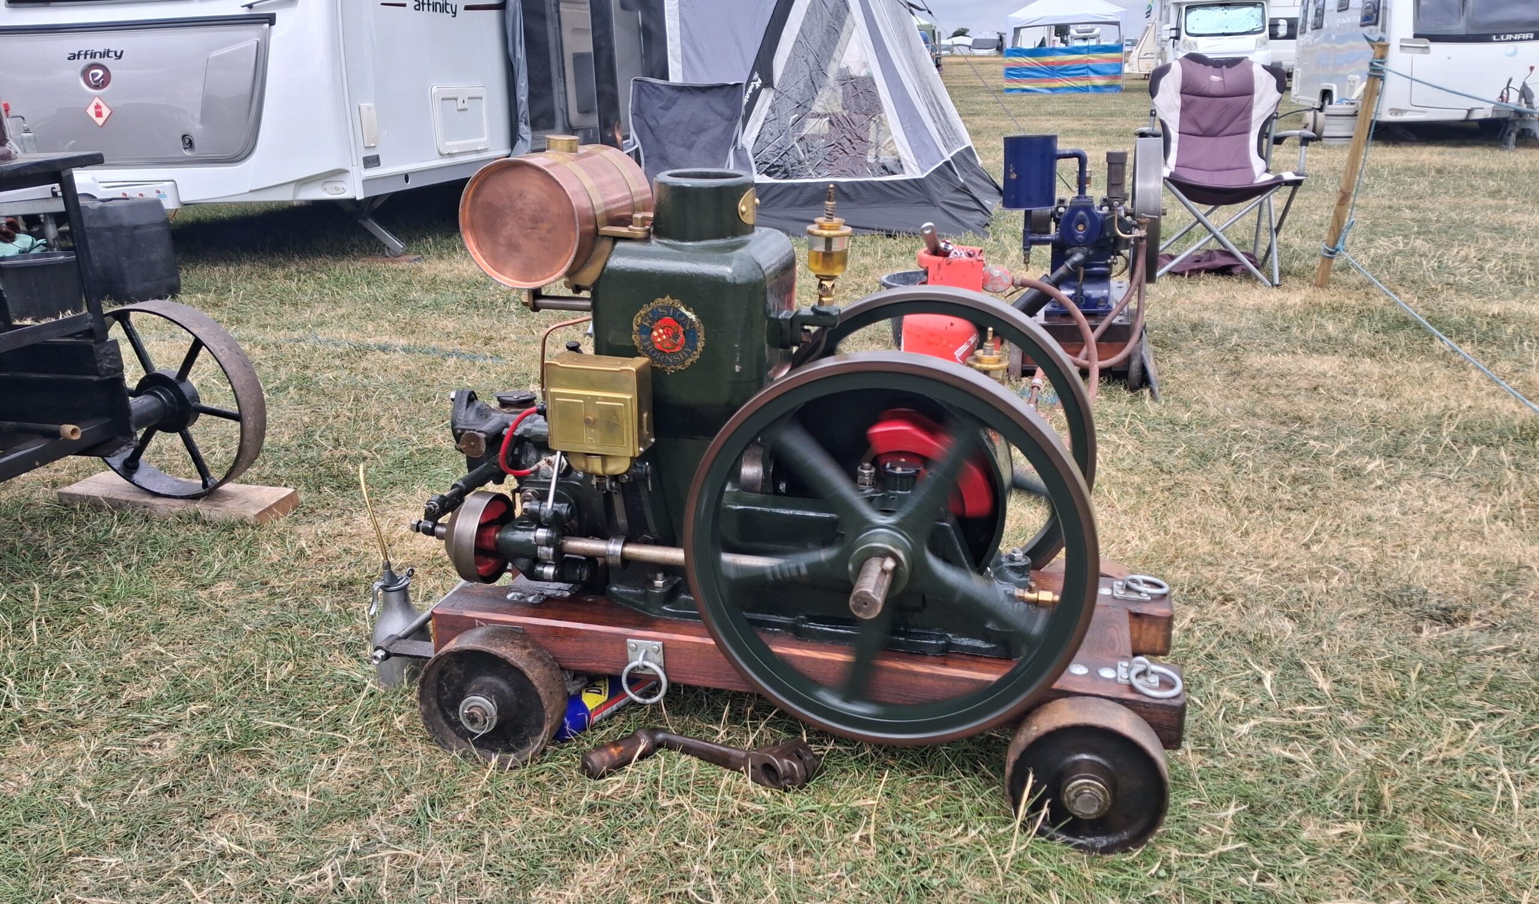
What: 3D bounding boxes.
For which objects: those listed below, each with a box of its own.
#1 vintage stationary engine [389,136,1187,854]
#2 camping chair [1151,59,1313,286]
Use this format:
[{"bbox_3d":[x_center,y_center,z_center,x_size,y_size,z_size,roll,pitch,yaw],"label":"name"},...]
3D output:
[{"bbox_3d":[-0.031,0.014,1.860,1.328,0.976,0.723,2,19,15],"label":"vintage stationary engine"},{"bbox_3d":[2.086,-1.315,5.627,0.820,0.970,0.660,1,19,12],"label":"camping chair"}]

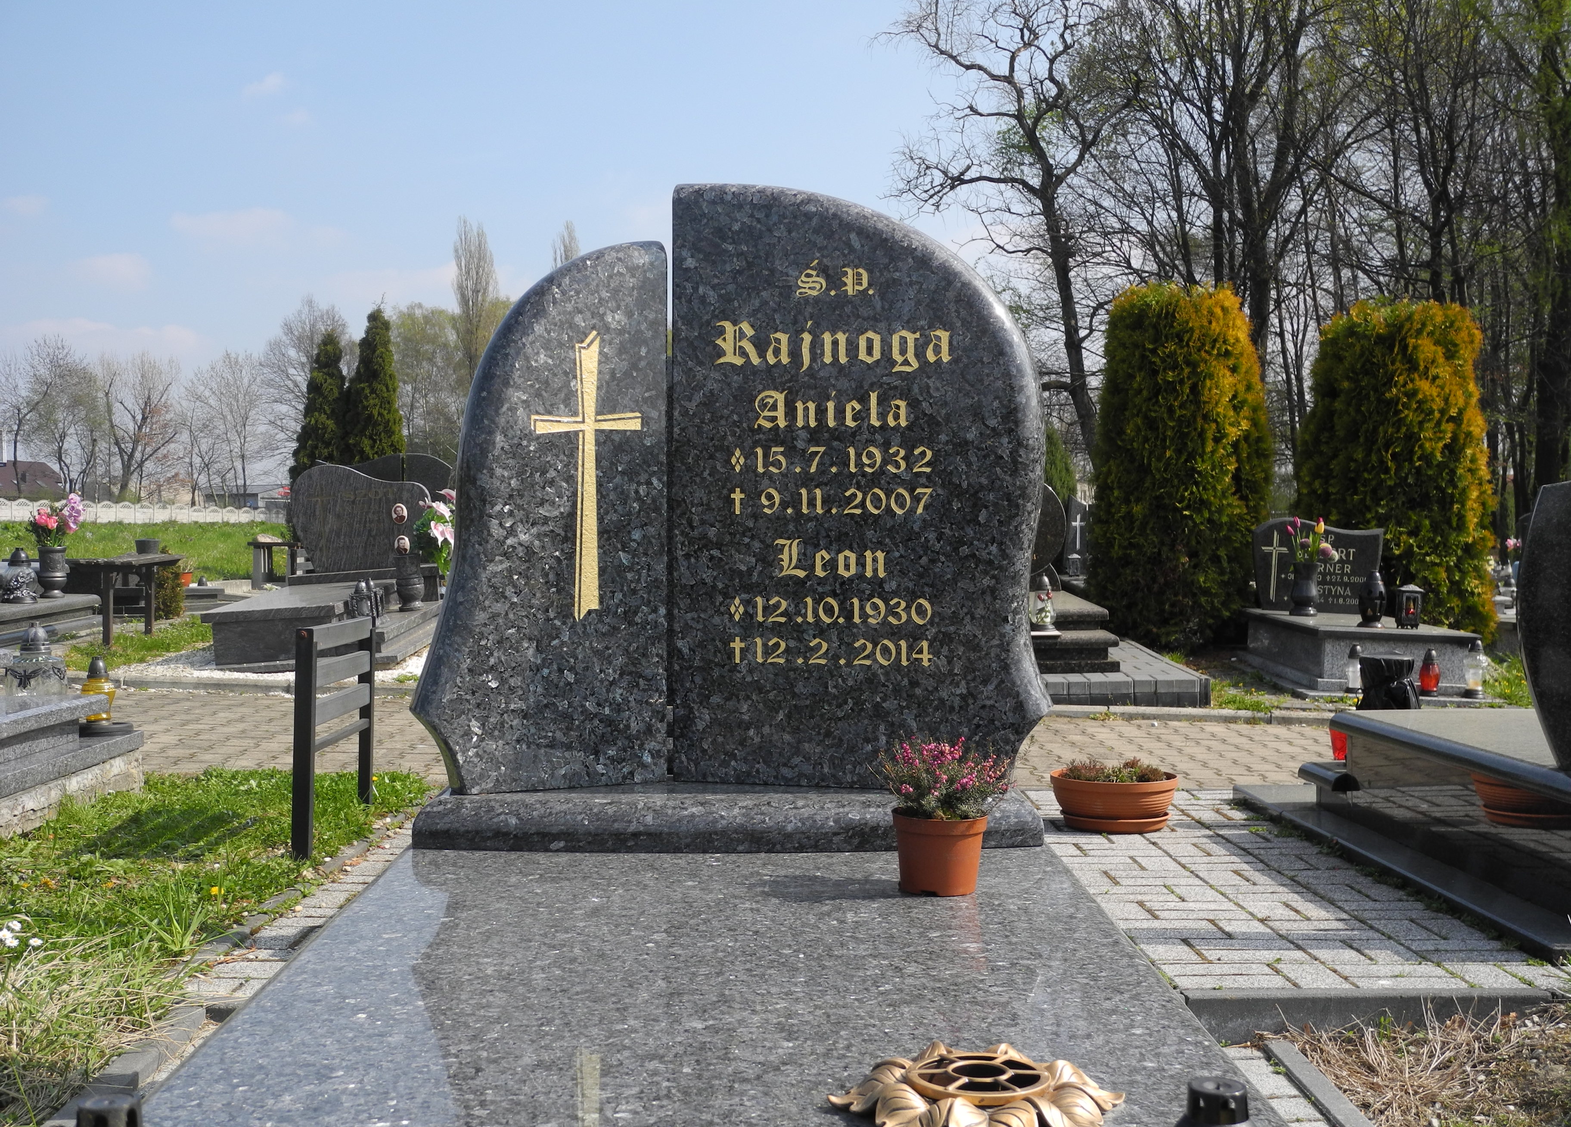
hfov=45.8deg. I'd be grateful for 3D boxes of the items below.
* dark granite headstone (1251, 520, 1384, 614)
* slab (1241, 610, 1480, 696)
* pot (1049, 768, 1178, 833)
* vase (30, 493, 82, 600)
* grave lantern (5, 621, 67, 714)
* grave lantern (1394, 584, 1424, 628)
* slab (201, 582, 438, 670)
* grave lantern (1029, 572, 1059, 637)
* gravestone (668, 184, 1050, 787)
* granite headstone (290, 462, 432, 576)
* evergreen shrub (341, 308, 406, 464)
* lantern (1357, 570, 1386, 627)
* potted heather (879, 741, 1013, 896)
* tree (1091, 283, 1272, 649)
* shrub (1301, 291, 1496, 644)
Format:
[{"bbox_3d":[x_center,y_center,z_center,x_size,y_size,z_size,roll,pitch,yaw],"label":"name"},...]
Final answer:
[{"bbox_3d":[3.178,0.012,11.100,0.775,0.560,0.100,2,1,5],"label":"dark granite headstone"},{"bbox_3d":[3.125,0.478,10.250,0.810,0.310,2.050,2,1,4],"label":"slab"},{"bbox_3d":[0.963,0.687,5.474,0.375,0.155,0.375,0,1,0],"label":"pot"},{"bbox_3d":[-4.082,-0.096,10.400,0.310,0.580,0.280,0,1,-23],"label":"vase"},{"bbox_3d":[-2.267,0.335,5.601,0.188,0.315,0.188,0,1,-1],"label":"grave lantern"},{"bbox_3d":[3.304,0.227,9.850,0.140,0.235,0.140,1,1,9],"label":"grave lantern"},{"bbox_3d":[-2.305,0.315,9.600,0.890,0.290,2.000,-4,2,-4],"label":"slab"},{"bbox_3d":[1.333,0.218,9.600,0.150,0.335,0.150,0,1,6],"label":"grave lantern"},{"bbox_3d":[0.158,-0.174,3.967,0.800,1.295,0.100,0,1,14],"label":"gravestone"},{"bbox_3d":[-2.461,-0.267,10.800,0.790,0.610,0.100,-4,1,-10],"label":"granite headstone"},{"bbox_3d":[-3.530,-0.934,16.000,0.640,2.500,0.640,0,1,0],"label":"evergreen shrub"},{"bbox_3d":[3.118,0.183,9.900,0.157,0.305,0.157,0,1,5],"label":"lantern"},{"bbox_3d":[0.287,0.449,3.372,0.240,0.275,0.235,0,1,-1],"label":"potted heather"},{"bbox_3d":[2.765,-0.682,13.000,1.250,2.580,1.200,0,1,0],"label":"tree"},{"bbox_3d":[4.369,-0.627,13.300,1.410,2.550,1.300,0,1,0],"label":"shrub"}]

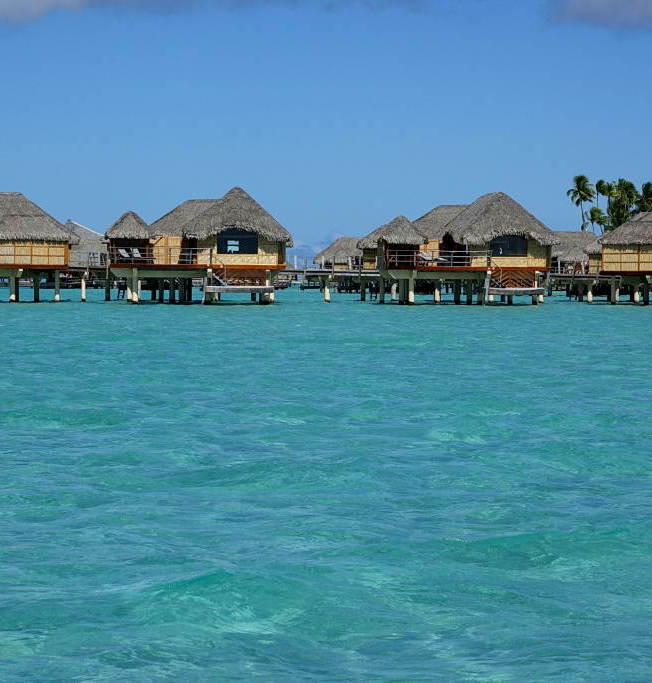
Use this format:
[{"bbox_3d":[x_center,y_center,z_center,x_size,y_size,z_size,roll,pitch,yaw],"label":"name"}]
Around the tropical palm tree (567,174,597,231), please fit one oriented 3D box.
[{"bbox_3d":[43.892,-19.171,414.775,5.150,18.980,5.150,0,1,0],"label":"tropical palm tree"}]

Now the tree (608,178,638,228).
[{"bbox_3d":[50.927,-18.812,414.784,5.490,18.320,5.490,0,1,0],"label":"tree"}]

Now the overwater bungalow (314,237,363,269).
[{"bbox_3d":[4.415,-9.986,317.949,11.800,7.100,11.300,0,1,0],"label":"overwater bungalow"}]

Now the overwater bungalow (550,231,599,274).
[{"bbox_3d":[25.670,-8.339,257.950,11.800,7.000,11.300,0,1,0],"label":"overwater bungalow"}]

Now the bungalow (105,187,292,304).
[{"bbox_3d":[-8.005,-6.043,151.945,11.660,7.340,11.300,0,1,-2],"label":"bungalow"}]

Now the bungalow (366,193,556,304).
[{"bbox_3d":[8.752,-6.007,155.946,12.100,7.210,11.300,0,1,-6],"label":"bungalow"}]

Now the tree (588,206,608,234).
[{"bbox_3d":[44.378,-15.617,394.852,3.590,12.870,3.590,0,1,0],"label":"tree"}]

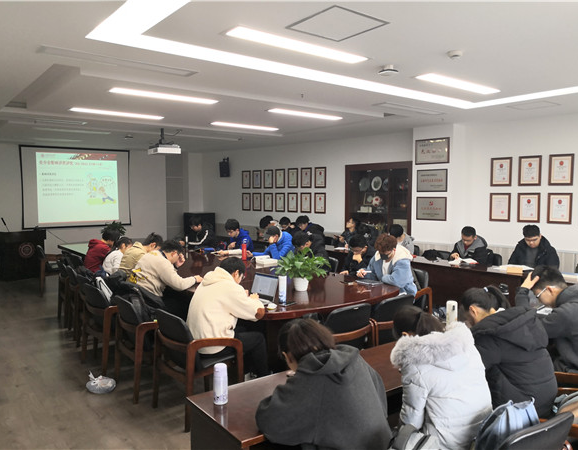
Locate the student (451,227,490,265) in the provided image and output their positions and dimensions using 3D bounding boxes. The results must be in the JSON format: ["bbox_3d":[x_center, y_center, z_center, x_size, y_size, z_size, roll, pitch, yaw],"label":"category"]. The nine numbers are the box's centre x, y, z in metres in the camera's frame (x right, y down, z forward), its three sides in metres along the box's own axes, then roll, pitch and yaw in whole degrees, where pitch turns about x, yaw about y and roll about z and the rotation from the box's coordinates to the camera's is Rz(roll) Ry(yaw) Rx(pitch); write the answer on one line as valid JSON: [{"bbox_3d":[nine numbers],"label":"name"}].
[{"bbox_3d":[2.516,0.646,6.583,0.750,1.240,0.520,-4,5,-38],"label":"student"}]

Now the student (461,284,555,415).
[{"bbox_3d":[1.181,0.928,2.851,0.750,1.150,0.530,4,5,44],"label":"student"}]

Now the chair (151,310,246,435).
[{"bbox_3d":[-0.709,1.046,3.651,0.550,0.810,0.560,-4,5,-44],"label":"chair"}]

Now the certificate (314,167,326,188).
[{"bbox_3d":[0.711,-1.060,10.453,0.030,0.460,0.338,-4,5,-44],"label":"certificate"}]

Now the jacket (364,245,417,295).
[{"bbox_3d":[1.095,0.527,5.003,0.460,0.620,0.520,-4,5,-38],"label":"jacket"}]

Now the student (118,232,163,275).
[{"bbox_3d":[-1.629,0.703,5.341,0.850,1.210,0.550,-4,5,-38],"label":"student"}]

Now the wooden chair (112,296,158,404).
[{"bbox_3d":[-1.210,1.050,4.194,0.580,0.820,0.560,-3,5,-34],"label":"wooden chair"}]

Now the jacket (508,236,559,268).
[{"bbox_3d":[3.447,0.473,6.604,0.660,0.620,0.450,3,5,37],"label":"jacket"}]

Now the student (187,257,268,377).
[{"bbox_3d":[-0.478,0.824,3.847,0.840,1.180,0.560,-4,5,-38],"label":"student"}]

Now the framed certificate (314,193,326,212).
[{"bbox_3d":[0.712,-0.483,10.492,0.030,0.460,0.338,-4,5,-44],"label":"framed certificate"}]

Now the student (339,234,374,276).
[{"bbox_3d":[0.801,0.704,5.592,0.550,1.220,0.780,3,5,33],"label":"student"}]

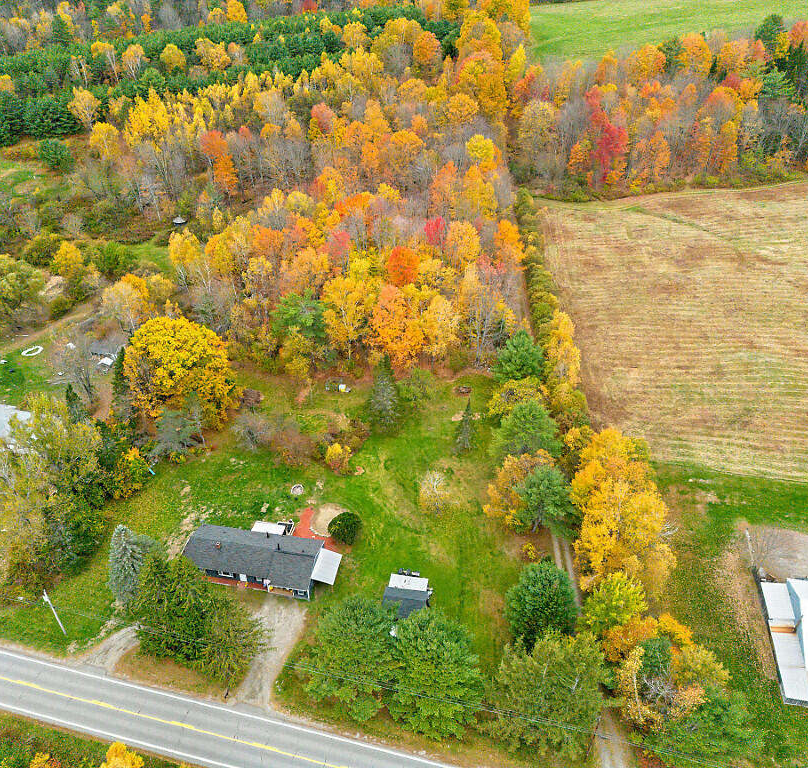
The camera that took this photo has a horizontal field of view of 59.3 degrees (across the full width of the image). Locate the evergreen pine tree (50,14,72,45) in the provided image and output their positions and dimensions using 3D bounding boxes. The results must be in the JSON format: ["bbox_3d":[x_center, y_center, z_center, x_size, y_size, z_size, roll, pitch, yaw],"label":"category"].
[{"bbox_3d":[-216.232,-221.154,447.151,10.500,17.000,10.500,0,36,0],"label":"evergreen pine tree"}]

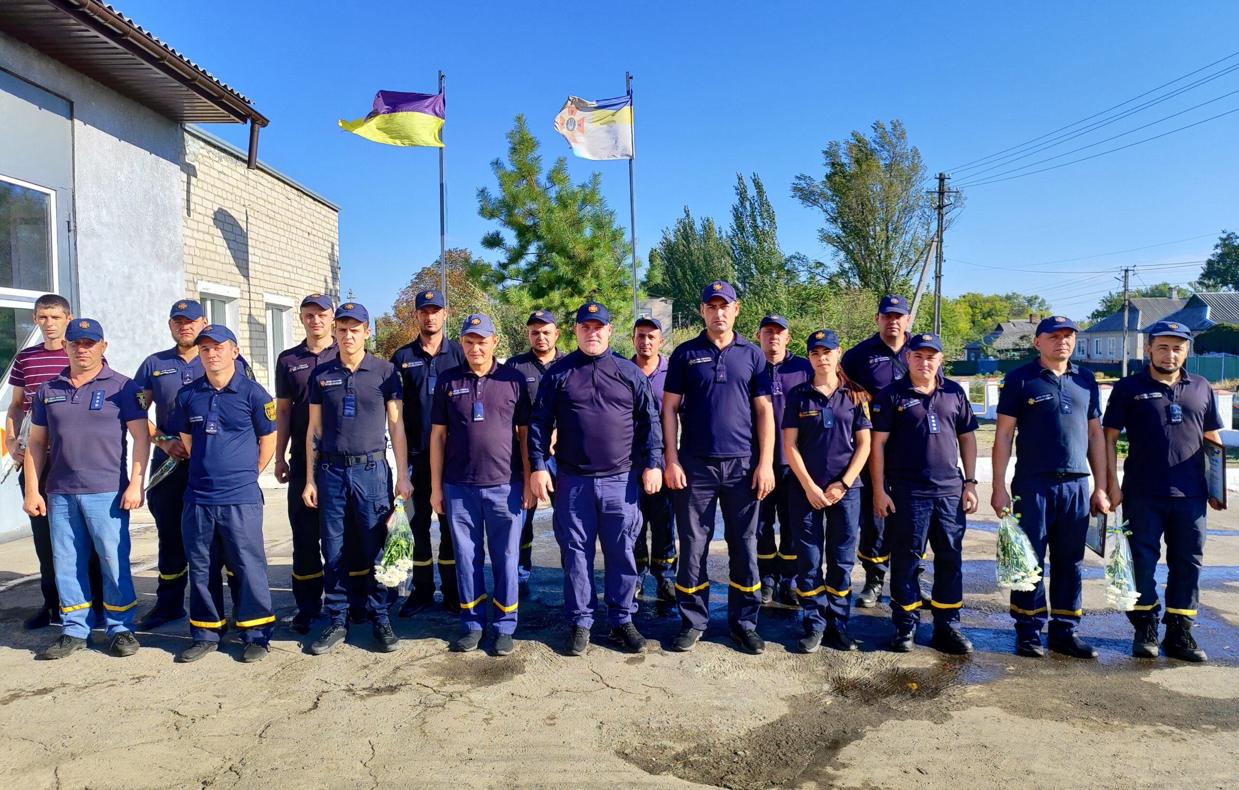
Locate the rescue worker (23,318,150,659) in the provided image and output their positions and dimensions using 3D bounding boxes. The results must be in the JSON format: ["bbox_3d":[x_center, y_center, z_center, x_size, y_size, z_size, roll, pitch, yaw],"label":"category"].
[{"bbox_3d":[-2.797,0.469,4.508,0.600,1.739,0.370,-1,3,-7],"label":"rescue worker"}]

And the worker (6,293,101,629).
[{"bbox_3d":[-3.240,0.363,4.903,0.540,1.882,0.380,0,3,-5],"label":"worker"}]

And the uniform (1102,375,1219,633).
[{"bbox_3d":[2.790,0.534,4.410,0.590,1.342,0.330,0,3,6],"label":"uniform"}]

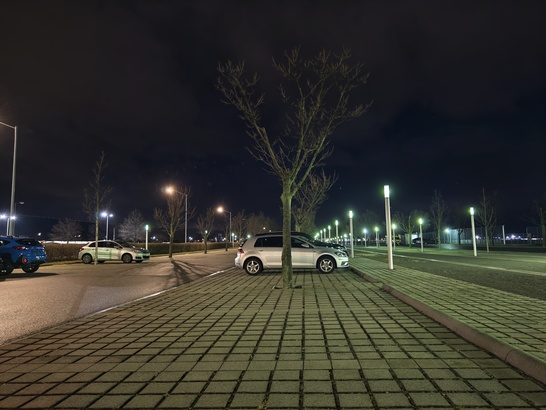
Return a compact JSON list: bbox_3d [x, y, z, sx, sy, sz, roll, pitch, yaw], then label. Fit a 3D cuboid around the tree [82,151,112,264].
[{"bbox_3d":[-10.267,0.084,21.260,1.750,6.850,1.750,-2,-6,5],"label":"tree"}]

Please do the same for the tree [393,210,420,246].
[{"bbox_3d":[22.258,3.918,60.334,5.000,6.300,5.000,-2,-6,5],"label":"tree"}]

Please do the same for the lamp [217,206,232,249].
[{"bbox_3d":[-11.269,5.878,86.604,2.800,9.300,0.400,-2,-6,5],"label":"lamp"}]

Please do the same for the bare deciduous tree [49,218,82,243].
[{"bbox_3d":[-27.307,4.260,48.265,4.600,5.000,4.600,-2,-6,5],"label":"bare deciduous tree"}]

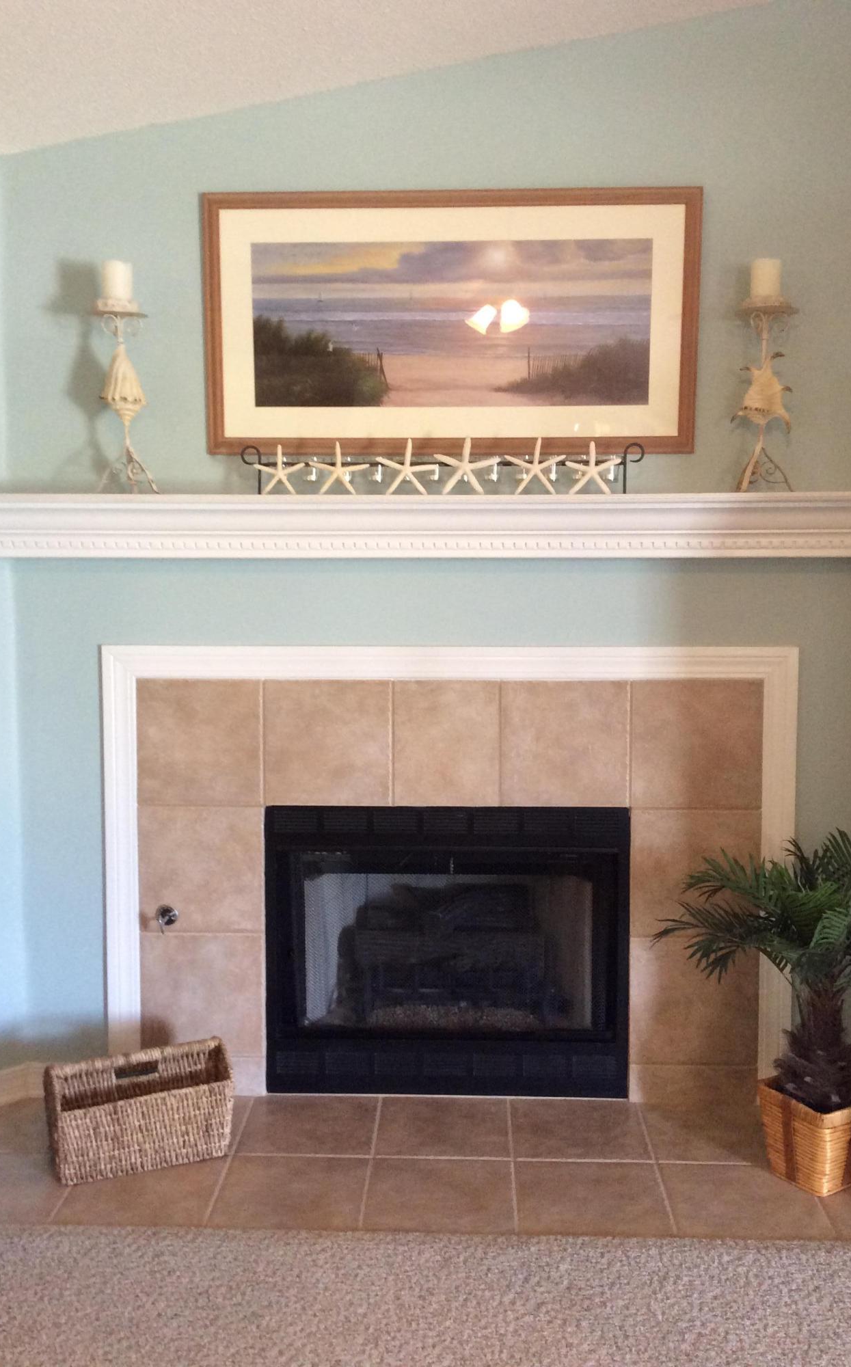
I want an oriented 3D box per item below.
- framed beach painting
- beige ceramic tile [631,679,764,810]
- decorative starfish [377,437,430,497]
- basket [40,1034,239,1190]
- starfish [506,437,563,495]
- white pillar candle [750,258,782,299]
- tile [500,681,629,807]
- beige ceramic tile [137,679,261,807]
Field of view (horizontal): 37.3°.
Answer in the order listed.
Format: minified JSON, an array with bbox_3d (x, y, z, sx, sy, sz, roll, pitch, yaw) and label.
[{"bbox_3d":[0.061,-0.883,3.112,1.212,0.627,0.030,0,9,2],"label":"framed beach painting"},{"bbox_3d":[0.690,0.155,3.207,0.332,0.330,0.010,0,4,2],"label":"beige ceramic tile"},{"bbox_3d":[-0.045,-0.524,3.067,0.147,0.146,0.024,0,-4,2],"label":"decorative starfish"},{"bbox_3d":[-0.675,1.014,3.001,0.418,0.245,0.136,-2,5,-24],"label":"basket"},{"bbox_3d":[0.268,-0.528,3.071,0.151,0.142,0.022,0,4,2],"label":"starfish"},{"bbox_3d":[0.808,-0.963,2.996,0.074,0.089,0.074,0,4,2],"label":"white pillar candle"},{"bbox_3d":[0.363,0.158,3.292,0.333,0.333,0.012,0,4,2],"label":"tile"},{"bbox_3d":[-0.583,0.153,3.253,0.321,0.327,0.010,0,4,2],"label":"beige ceramic tile"}]

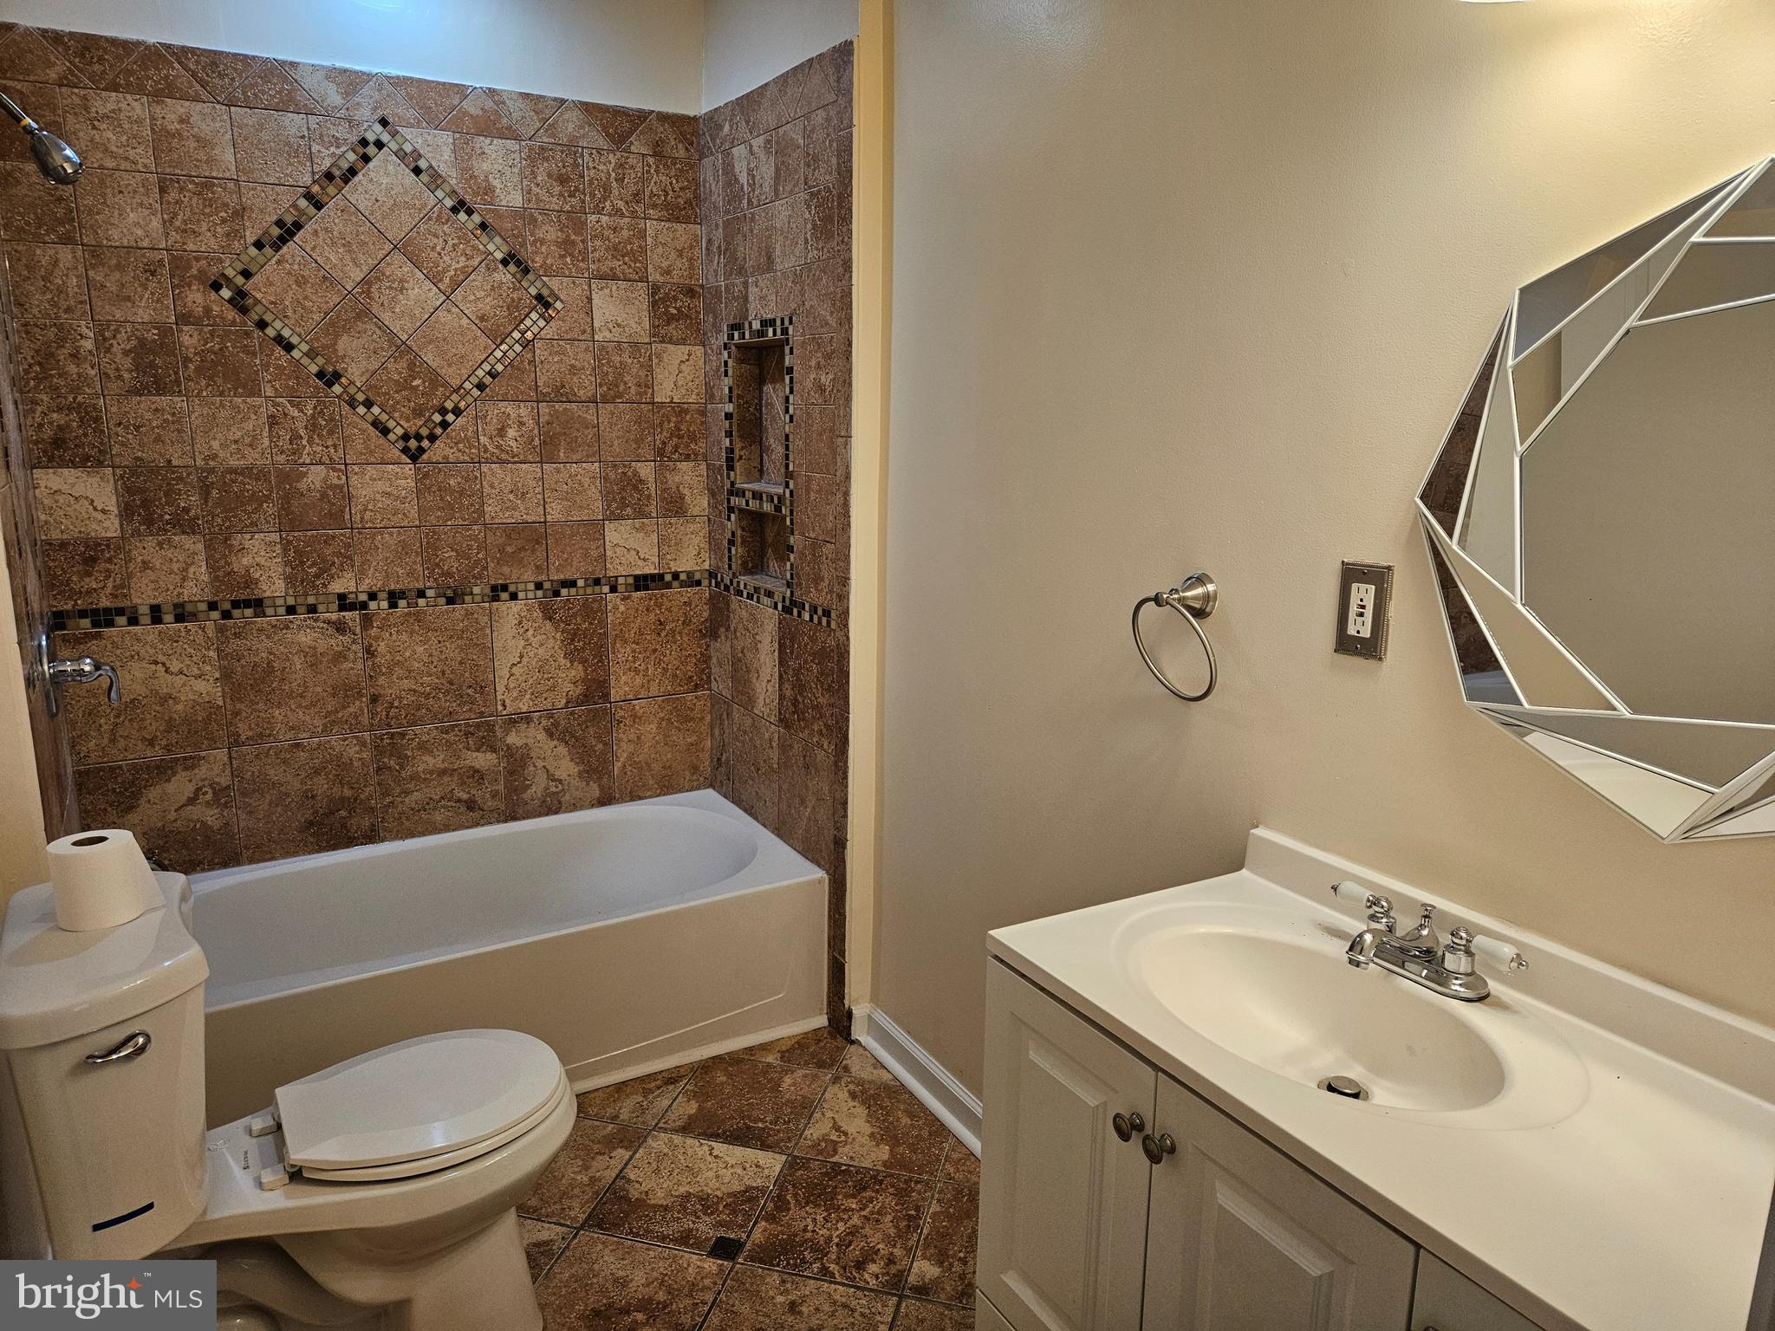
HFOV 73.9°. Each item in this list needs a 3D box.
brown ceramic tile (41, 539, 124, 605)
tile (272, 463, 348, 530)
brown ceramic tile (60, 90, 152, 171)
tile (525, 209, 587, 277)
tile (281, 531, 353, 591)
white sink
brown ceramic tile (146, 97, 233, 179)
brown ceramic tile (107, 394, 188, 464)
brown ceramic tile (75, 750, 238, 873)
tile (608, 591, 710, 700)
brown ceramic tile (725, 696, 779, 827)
[{"bbox_3d":[-1.744,-0.199,2.570,0.141,0.147,0.010,-6,13,-29],"label":"brown ceramic tile"},{"bbox_3d":[-1.348,-0.392,2.762,0.154,0.148,0.010,-6,13,-29],"label":"tile"},{"bbox_3d":[-1.620,-1.112,2.454,0.150,0.151,0.010,-6,13,-29],"label":"brown ceramic tile"},{"bbox_3d":[-0.822,-1.053,2.954,0.149,0.152,0.010,-7,14,-29],"label":"tile"},{"bbox_3d":[-1.354,-0.246,2.812,0.152,0.149,0.010,-7,14,-29],"label":"tile"},{"bbox_3d":[0.468,0.433,1.310,0.380,0.145,0.500,-7,15,-30],"label":"white sink"},{"bbox_3d":[-1.482,-1.126,2.529,0.149,0.149,0.009,-7,14,-29],"label":"brown ceramic tile"},{"bbox_3d":[-1.623,-0.514,2.596,0.152,0.150,0.010,-7,14,-29],"label":"brown ceramic tile"},{"bbox_3d":[-1.688,0.349,2.742,0.302,0.280,0.010,-7,14,-29],"label":"brown ceramic tile"},{"bbox_3d":[-0.625,-0.056,3.256,0.294,0.295,0.010,-6,13,-29],"label":"tile"},{"bbox_3d":[-0.350,0.275,3.165,0.010,0.288,0.295,-7,15,-30],"label":"brown ceramic tile"}]

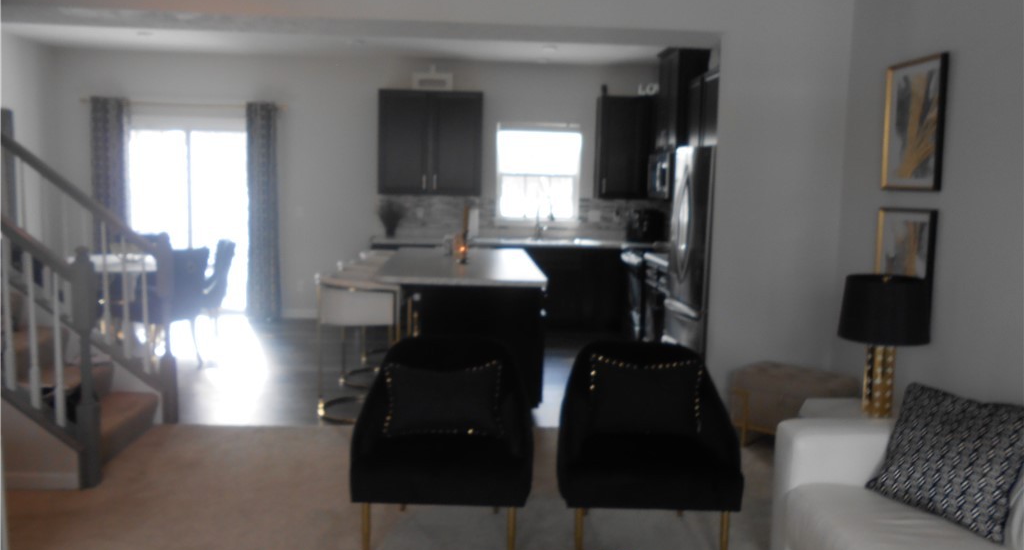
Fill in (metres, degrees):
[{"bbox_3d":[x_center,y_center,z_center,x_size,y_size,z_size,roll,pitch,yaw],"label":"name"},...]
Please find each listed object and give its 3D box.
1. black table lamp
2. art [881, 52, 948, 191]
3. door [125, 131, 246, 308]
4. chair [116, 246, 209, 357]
[{"bbox_3d":[1.569,0.317,3.245,0.390,0.640,0.390,1,7,-3],"label":"black table lamp"},{"bbox_3d":[2.027,-0.757,3.890,0.035,0.650,0.470,1,7,-3],"label":"art"},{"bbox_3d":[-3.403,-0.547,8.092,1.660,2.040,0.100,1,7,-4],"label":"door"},{"bbox_3d":[-2.728,0.260,6.014,0.600,0.930,0.520,5,7,25],"label":"chair"}]

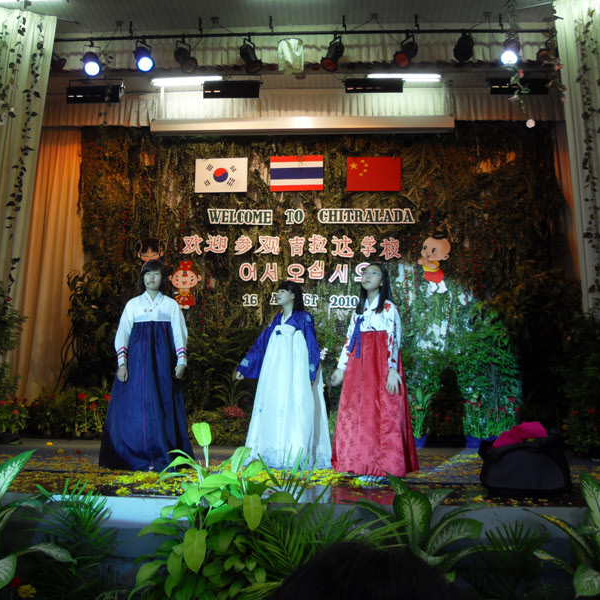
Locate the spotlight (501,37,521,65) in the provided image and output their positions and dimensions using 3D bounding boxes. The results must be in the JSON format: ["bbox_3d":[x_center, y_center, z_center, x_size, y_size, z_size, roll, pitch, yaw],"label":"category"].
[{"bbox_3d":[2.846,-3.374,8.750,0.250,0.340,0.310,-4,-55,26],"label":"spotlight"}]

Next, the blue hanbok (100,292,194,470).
[{"bbox_3d":[-1.195,0.598,5.030,0.720,1.365,0.620,2,-9,-8],"label":"blue hanbok"}]

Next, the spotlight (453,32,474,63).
[{"bbox_3d":[2.476,-3.824,9.800,0.290,0.430,0.320,-4,-49,27],"label":"spotlight"}]

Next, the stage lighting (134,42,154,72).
[{"bbox_3d":[-2.163,-3.373,9.000,0.250,0.340,0.330,5,-55,-26],"label":"stage lighting"}]

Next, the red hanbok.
[{"bbox_3d":[0.556,0.612,4.782,0.620,1.293,0.580,-4,-10,24],"label":"red hanbok"}]

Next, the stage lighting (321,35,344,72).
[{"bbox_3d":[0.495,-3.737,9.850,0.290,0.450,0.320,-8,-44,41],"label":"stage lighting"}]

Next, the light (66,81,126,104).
[{"bbox_3d":[-3.208,-3.239,10.150,0.850,0.270,0.250,0,-10,3],"label":"light"}]

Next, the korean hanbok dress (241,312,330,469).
[{"bbox_3d":[-0.111,0.752,5.320,0.720,1.290,0.620,-5,-12,28],"label":"korean hanbok dress"}]

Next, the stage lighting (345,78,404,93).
[{"bbox_3d":[1.130,-3.298,9.950,0.870,0.180,0.200,0,-10,3],"label":"stage lighting"}]

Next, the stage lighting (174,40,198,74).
[{"bbox_3d":[-1.745,-3.729,9.950,0.290,0.430,0.320,9,-53,-38],"label":"stage lighting"}]

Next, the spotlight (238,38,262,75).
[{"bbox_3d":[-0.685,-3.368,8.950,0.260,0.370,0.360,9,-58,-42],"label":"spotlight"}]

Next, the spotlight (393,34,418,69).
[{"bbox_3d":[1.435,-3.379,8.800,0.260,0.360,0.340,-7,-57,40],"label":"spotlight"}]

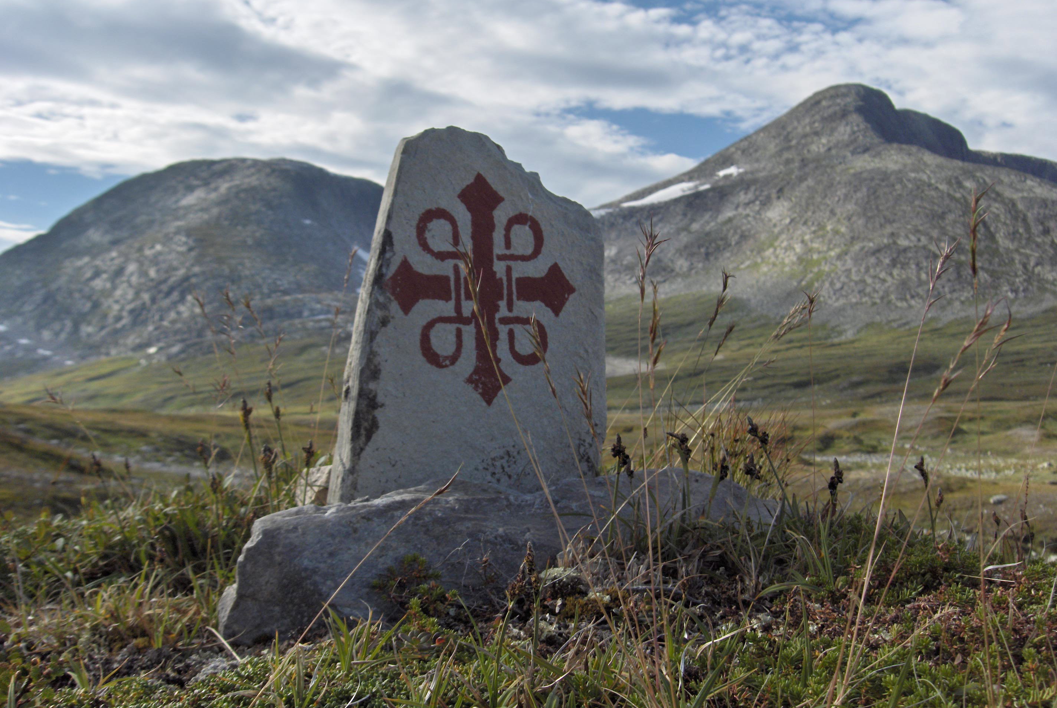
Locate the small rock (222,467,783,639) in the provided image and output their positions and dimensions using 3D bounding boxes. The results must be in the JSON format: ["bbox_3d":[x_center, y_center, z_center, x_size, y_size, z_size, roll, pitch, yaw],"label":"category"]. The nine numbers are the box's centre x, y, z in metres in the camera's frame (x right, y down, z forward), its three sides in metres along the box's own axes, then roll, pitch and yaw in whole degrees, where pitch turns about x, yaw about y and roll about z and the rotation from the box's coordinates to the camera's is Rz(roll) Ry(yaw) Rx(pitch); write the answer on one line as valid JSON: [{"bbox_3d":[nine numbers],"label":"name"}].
[{"bbox_3d":[-0.020,0.190,1.250,0.570,0.125,0.250,0,-1,-30],"label":"small rock"}]

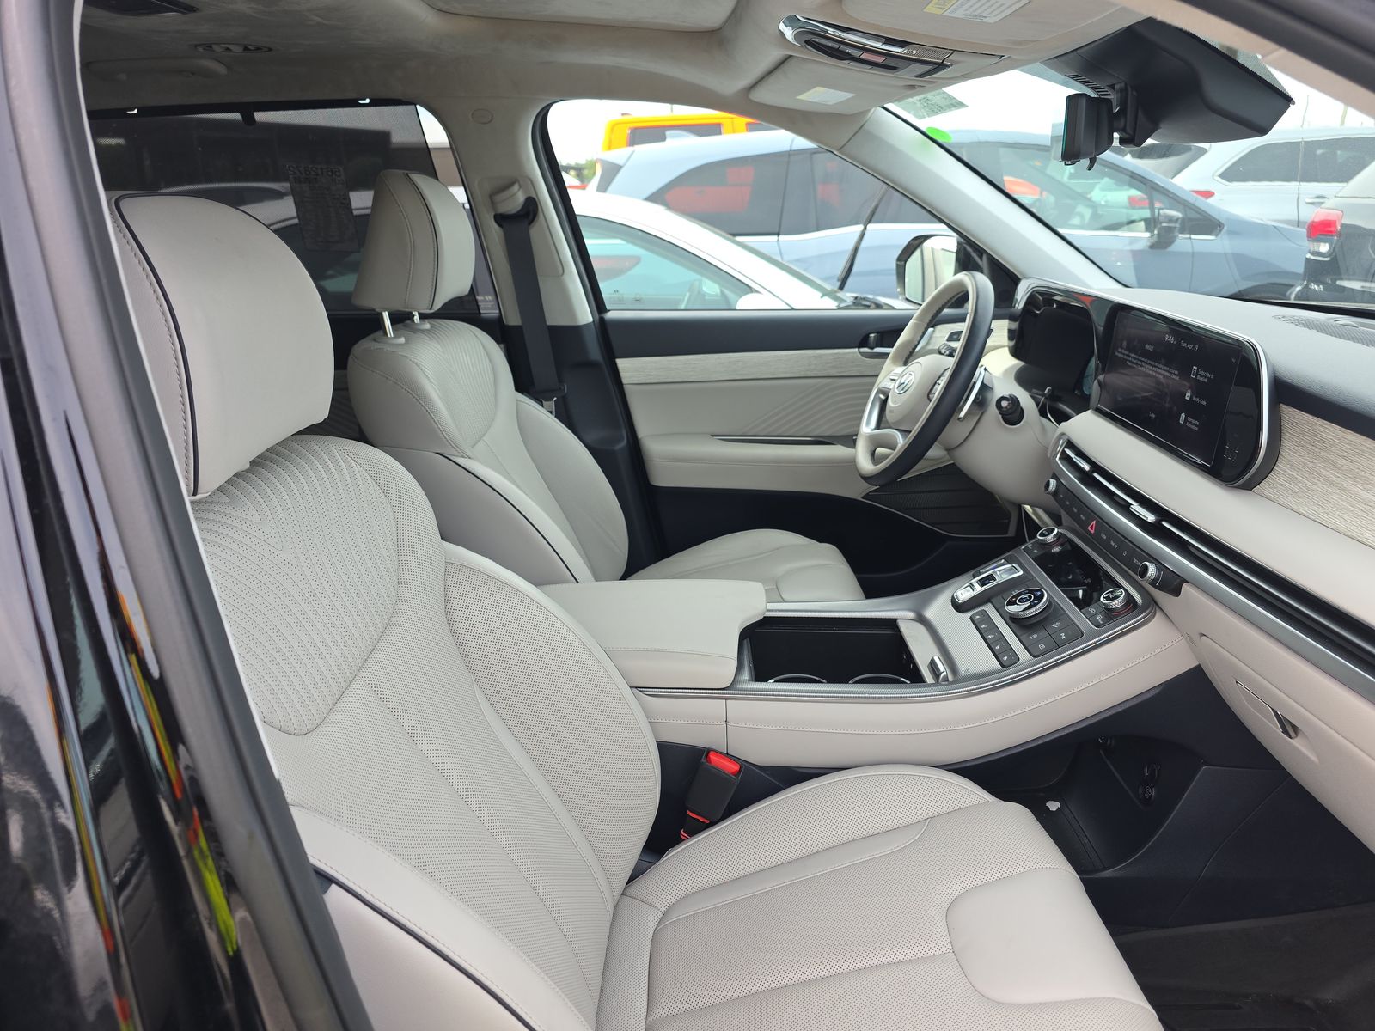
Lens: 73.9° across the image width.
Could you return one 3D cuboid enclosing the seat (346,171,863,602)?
[{"bbox_3d":[-0.079,-0.070,1.526,0.810,0.960,0.550,0,19,2],"label":"seat"}]

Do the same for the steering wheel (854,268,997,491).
[{"bbox_3d":[0.385,-0.211,1.465,0.090,0.365,0.365,24,18,-7],"label":"steering wheel"}]

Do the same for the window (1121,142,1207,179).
[{"bbox_3d":[4.201,-3.206,8.300,0.220,0.420,1.200,-16,25,-37],"label":"window"}]

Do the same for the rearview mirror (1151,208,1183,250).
[{"bbox_3d":[2.852,-1.711,5.450,0.130,0.225,0.220,0,19,2],"label":"rearview mirror"}]

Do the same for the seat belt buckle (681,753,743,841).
[{"bbox_3d":[0.023,0.335,1.061,0.050,0.125,0.030,19,19,-5],"label":"seat belt buckle"}]

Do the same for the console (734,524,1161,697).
[{"bbox_3d":[0.285,0.126,1.160,0.490,0.170,0.290,0,19,2],"label":"console"}]

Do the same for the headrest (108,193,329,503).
[{"bbox_3d":[-0.370,-0.136,0.679,0.130,0.200,0.265,-3,19,3],"label":"headrest"}]

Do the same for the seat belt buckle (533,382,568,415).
[{"bbox_3d":[-0.273,-0.225,1.796,0.066,0.078,0.018,-6,19,4],"label":"seat belt buckle"}]

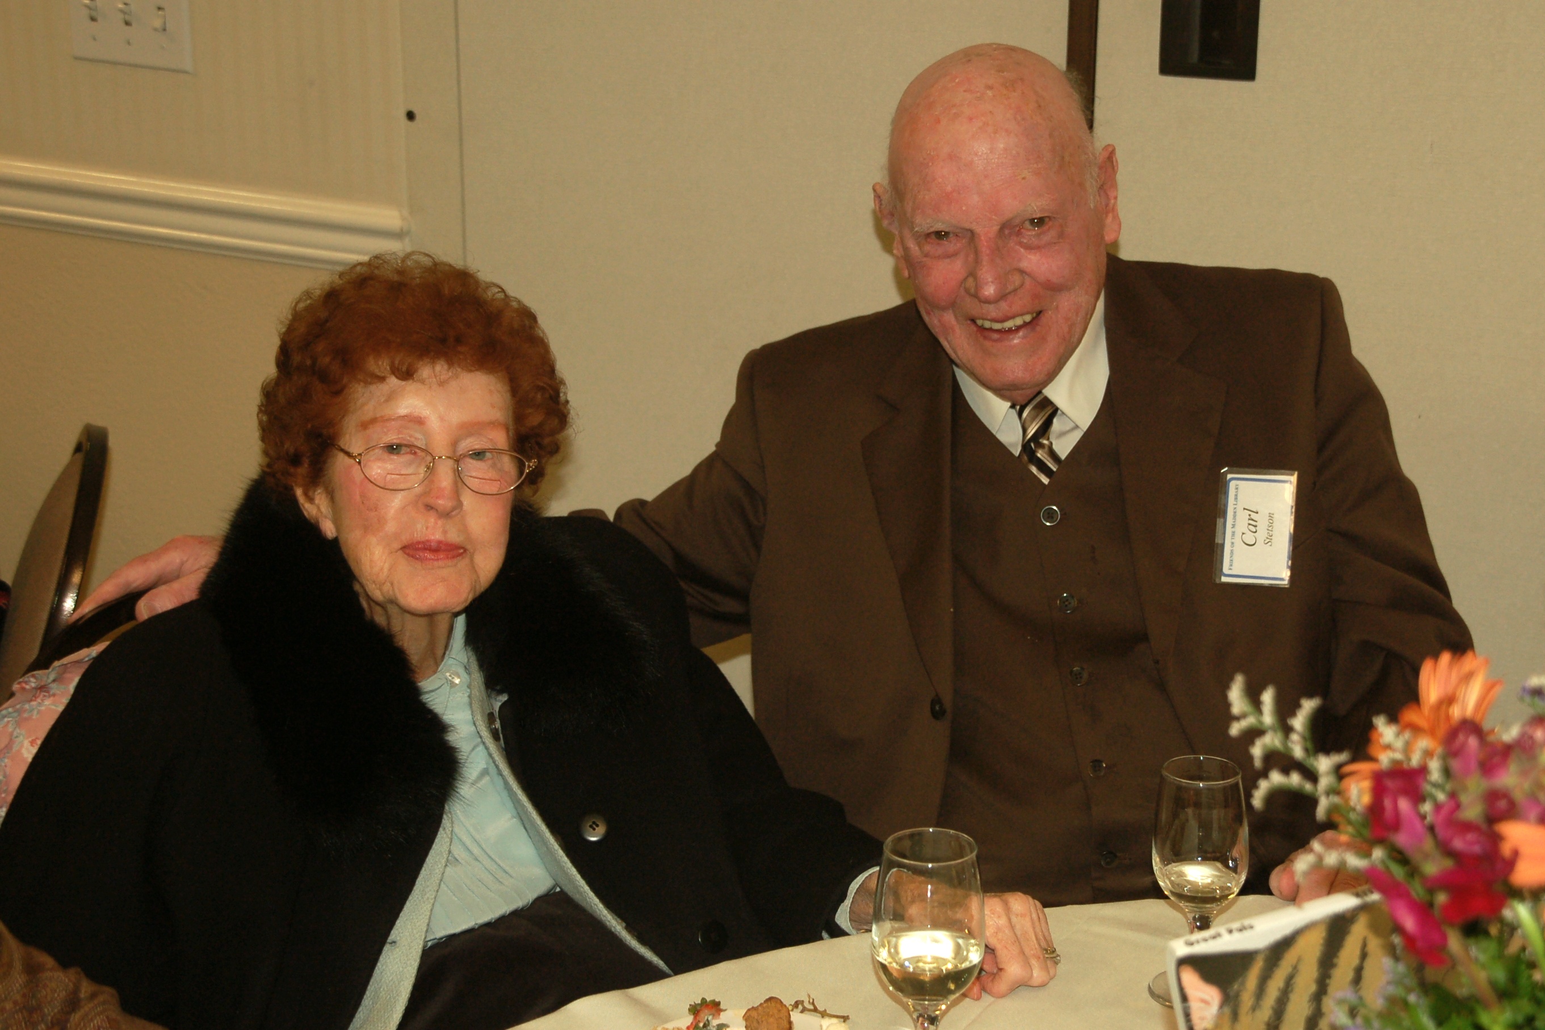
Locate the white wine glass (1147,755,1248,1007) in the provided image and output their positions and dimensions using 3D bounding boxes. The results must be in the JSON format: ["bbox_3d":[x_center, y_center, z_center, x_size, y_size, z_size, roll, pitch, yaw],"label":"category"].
[{"bbox_3d":[0.305,0.264,1.850,0.069,0.174,0.069,0,18,0],"label":"white wine glass"}]

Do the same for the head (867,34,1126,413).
[{"bbox_3d":[0.170,-0.239,1.951,0.188,0.240,0.225,-6,26,13],"label":"head"}]

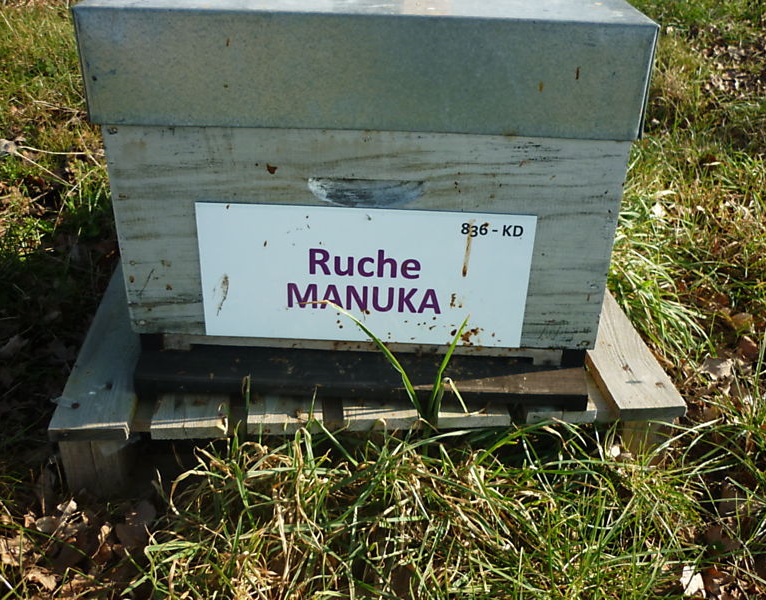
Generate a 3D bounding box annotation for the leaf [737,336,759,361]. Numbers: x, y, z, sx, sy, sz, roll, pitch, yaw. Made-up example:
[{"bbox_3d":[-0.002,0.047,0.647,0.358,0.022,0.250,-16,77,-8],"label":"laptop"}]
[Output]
[{"bbox_3d":[0.483,0.064,1.007,0.030,0.010,0.038,18,34,25],"label":"leaf"}]

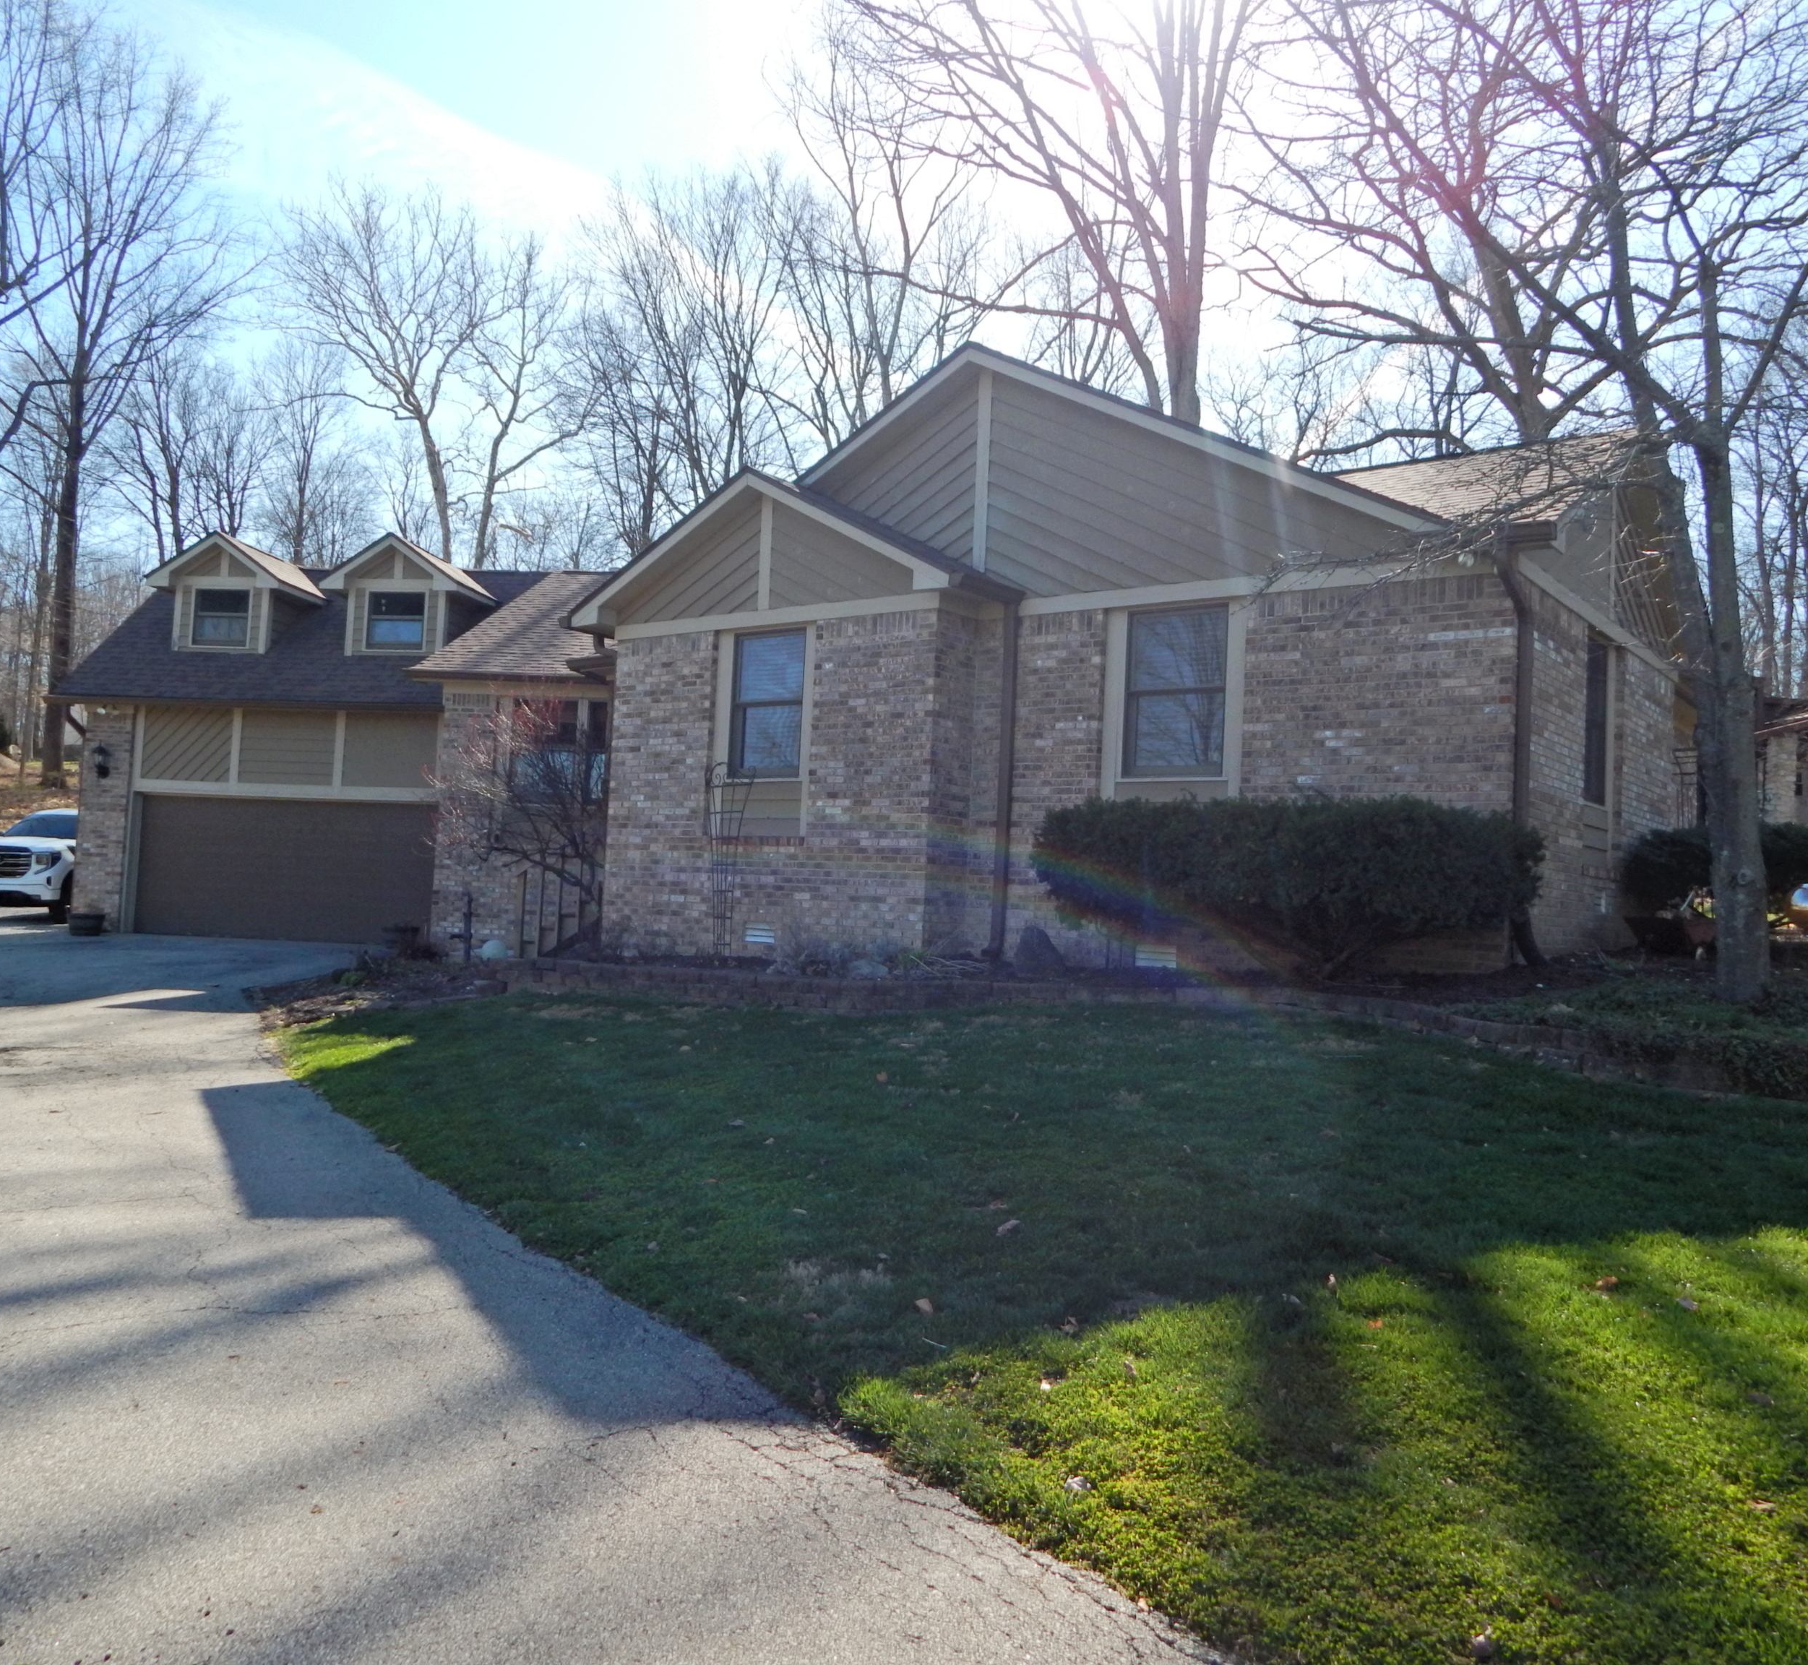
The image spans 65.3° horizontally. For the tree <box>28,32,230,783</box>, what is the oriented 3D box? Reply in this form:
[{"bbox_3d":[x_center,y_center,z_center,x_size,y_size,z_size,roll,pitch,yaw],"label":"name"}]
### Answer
[{"bbox_3d":[-22.102,-11.973,40.000,5.200,21.000,5.200,3,-2,-30],"label":"tree"}]

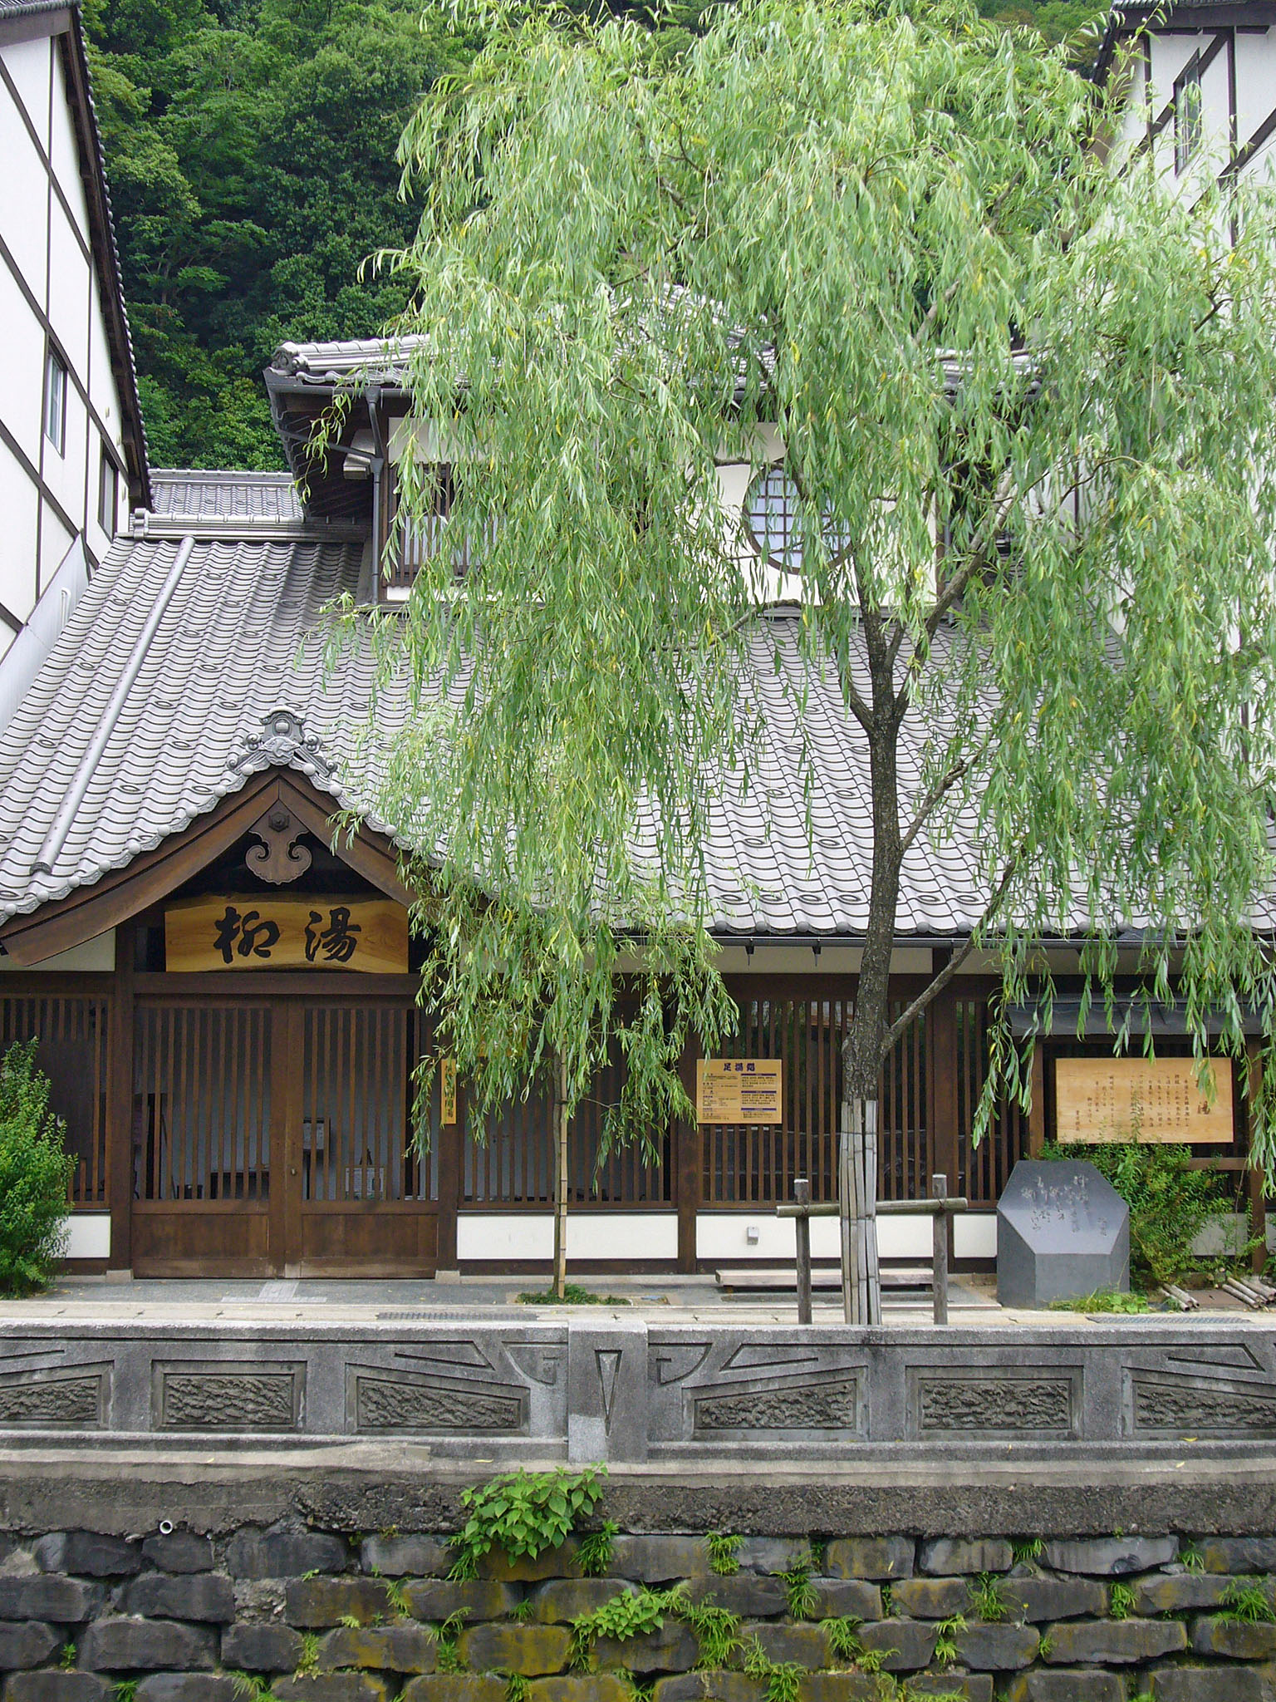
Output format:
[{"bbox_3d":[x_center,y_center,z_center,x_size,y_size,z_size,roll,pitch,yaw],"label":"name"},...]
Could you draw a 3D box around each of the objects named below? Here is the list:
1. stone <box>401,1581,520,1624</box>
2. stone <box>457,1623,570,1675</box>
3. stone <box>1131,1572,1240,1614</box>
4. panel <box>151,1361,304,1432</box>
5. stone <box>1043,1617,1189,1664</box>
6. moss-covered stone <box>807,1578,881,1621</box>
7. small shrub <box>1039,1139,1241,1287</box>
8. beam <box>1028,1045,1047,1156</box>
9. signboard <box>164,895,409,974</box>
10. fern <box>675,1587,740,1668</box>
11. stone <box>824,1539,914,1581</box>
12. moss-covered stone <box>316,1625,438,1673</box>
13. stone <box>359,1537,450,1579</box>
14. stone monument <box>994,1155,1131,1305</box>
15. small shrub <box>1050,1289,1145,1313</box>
[{"bbox_3d":[-0.664,2.817,9.102,0.429,0.147,0.250,0,-5,-2],"label":"stone"},{"bbox_3d":[-0.469,2.981,9.071,0.419,0.184,0.250,0,-5,-2],"label":"stone"},{"bbox_3d":[2.068,2.816,9.218,0.413,0.145,0.250,0,-5,-2],"label":"stone"},{"bbox_3d":[-1.564,2.086,9.247,0.594,0.267,0.080,0,-5,3],"label":"panel"},{"bbox_3d":[1.750,2.920,8.987,0.533,0.157,0.260,0,-5,2],"label":"stone"},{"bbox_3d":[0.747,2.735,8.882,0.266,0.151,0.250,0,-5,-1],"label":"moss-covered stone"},{"bbox_3d":[3.419,2.468,16.411,1.270,1.000,0.950,1,-5,-4],"label":"small shrub"},{"bbox_3d":[2.697,2.048,16.313,0.100,1.560,0.100,0,-5,0],"label":"beam"},{"bbox_3d":[-2.457,0.589,16.874,1.700,0.549,0.080,0,1,0],"label":"signboard"},{"bbox_3d":[0.256,2.884,8.950,0.236,0.274,0.200,0,-5,-2],"label":"fern"},{"bbox_3d":[0.869,2.687,9.198,0.334,0.150,0.250,0,-5,-2],"label":"stone"},{"bbox_3d":[-0.965,2.957,9.024,0.452,0.168,0.260,0,-5,2],"label":"moss-covered stone"},{"bbox_3d":[-0.969,2.986,10.267,0.380,0.169,0.280,0,-5,5],"label":"stone"},{"bbox_3d":[2.721,2.449,15.405,0.850,0.890,0.670,0,-5,0],"label":"stone monument"},{"bbox_3d":[3.035,2.974,15.900,0.629,0.147,0.350,0,-5,-4],"label":"small shrub"}]

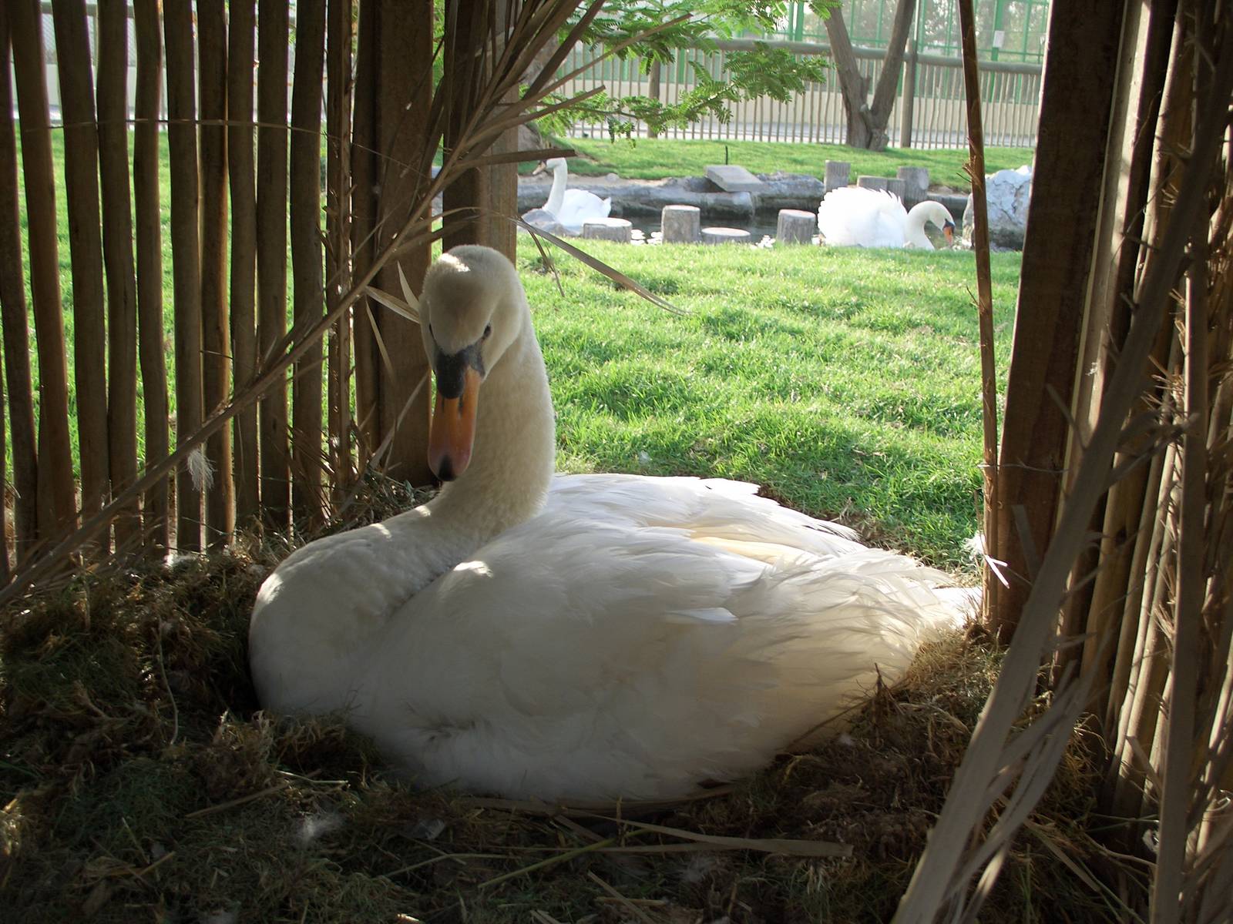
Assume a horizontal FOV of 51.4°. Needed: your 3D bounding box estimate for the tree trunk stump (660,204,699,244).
[{"bbox_3d":[0.310,-1.148,6.200,0.185,0.200,0.185,2,15,0],"label":"tree trunk stump"}]

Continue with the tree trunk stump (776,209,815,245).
[{"bbox_3d":[0.866,-1.134,6.200,0.185,0.190,0.185,2,15,0],"label":"tree trunk stump"}]

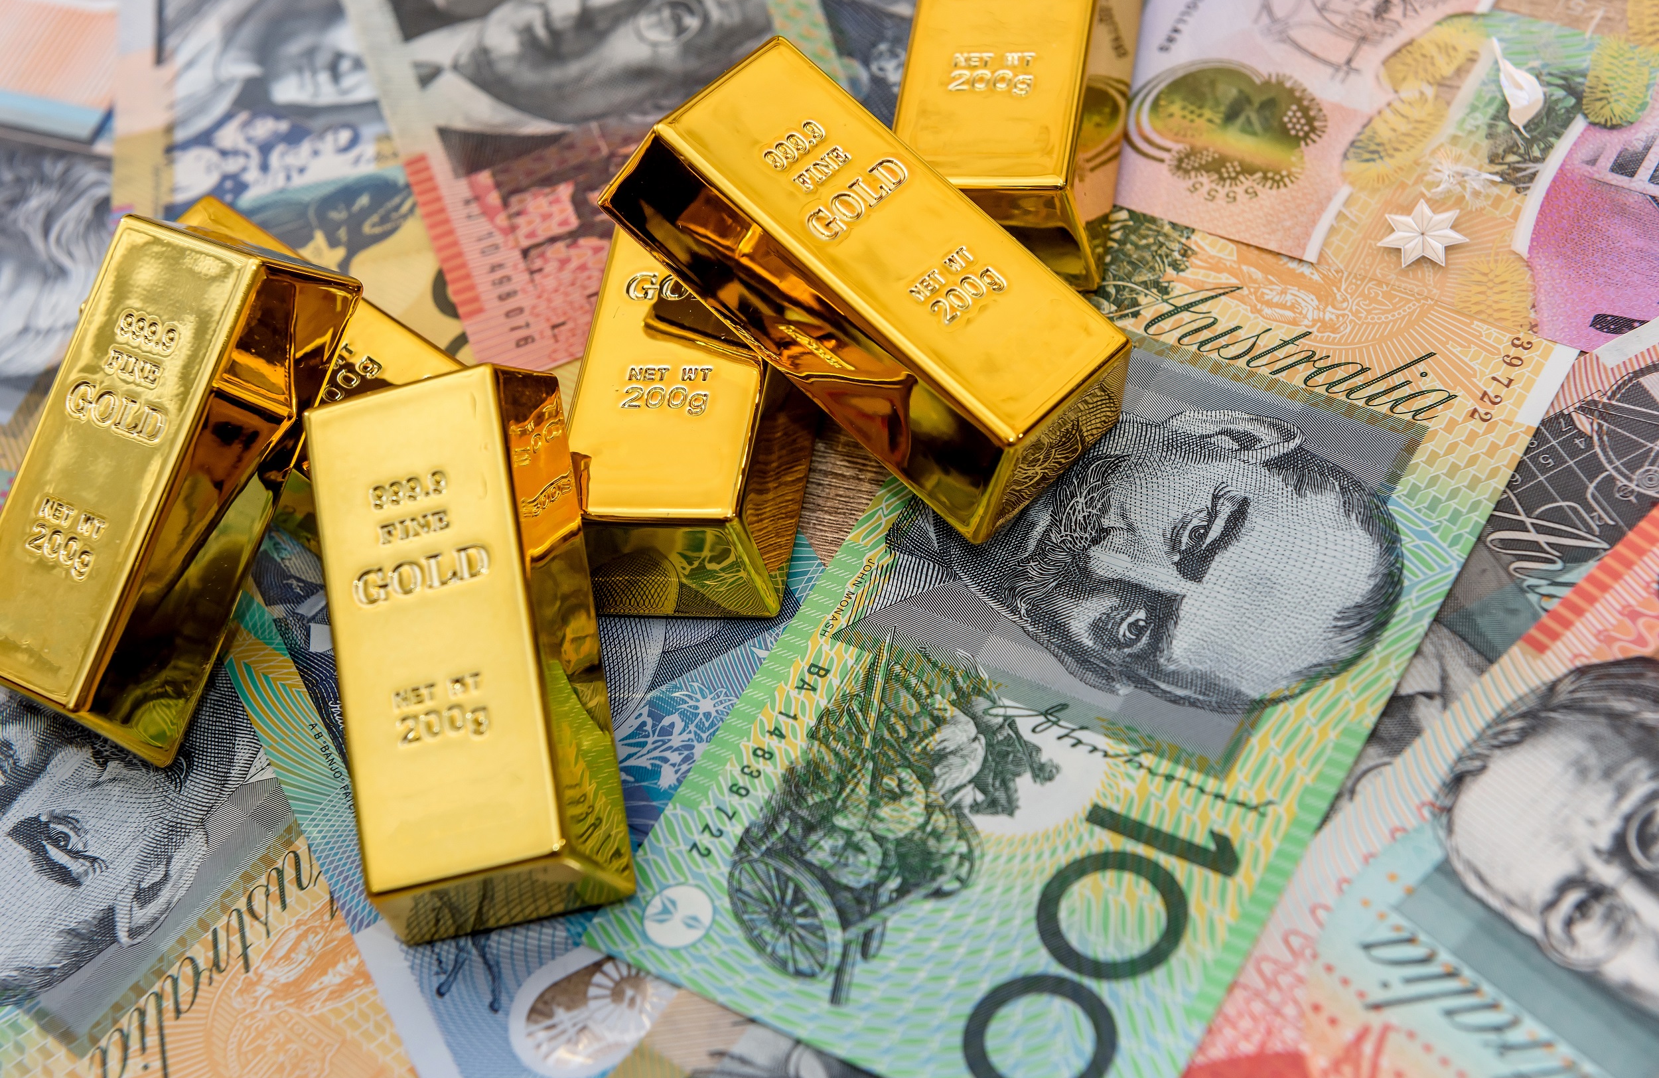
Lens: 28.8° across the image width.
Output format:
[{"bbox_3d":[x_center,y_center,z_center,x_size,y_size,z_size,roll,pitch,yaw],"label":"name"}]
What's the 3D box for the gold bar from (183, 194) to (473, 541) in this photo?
[{"bbox_3d":[-0.062,-0.018,0.385,0.059,0.016,0.026,33,68,29],"label":"gold bar"}]

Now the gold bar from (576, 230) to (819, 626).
[{"bbox_3d":[-0.016,-0.020,0.377,0.026,0.016,0.059,1,56,13],"label":"gold bar"}]

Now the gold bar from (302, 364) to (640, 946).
[{"bbox_3d":[-0.040,0.011,0.347,0.026,0.016,0.059,-13,73,12],"label":"gold bar"}]

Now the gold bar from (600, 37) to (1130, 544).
[{"bbox_3d":[0.005,-0.030,0.364,0.059,0.016,0.026,42,59,11],"label":"gold bar"}]

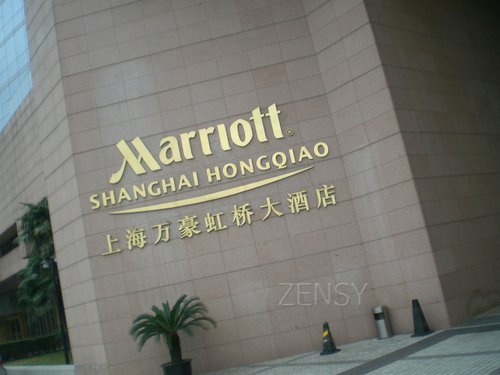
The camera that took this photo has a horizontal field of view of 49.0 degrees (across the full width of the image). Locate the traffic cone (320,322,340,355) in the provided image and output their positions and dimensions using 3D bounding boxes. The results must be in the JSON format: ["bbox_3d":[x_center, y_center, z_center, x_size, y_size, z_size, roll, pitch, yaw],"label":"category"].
[{"bbox_3d":[1.823,3.538,12.931,0.380,0.693,0.380,-21,-14,40],"label":"traffic cone"}]

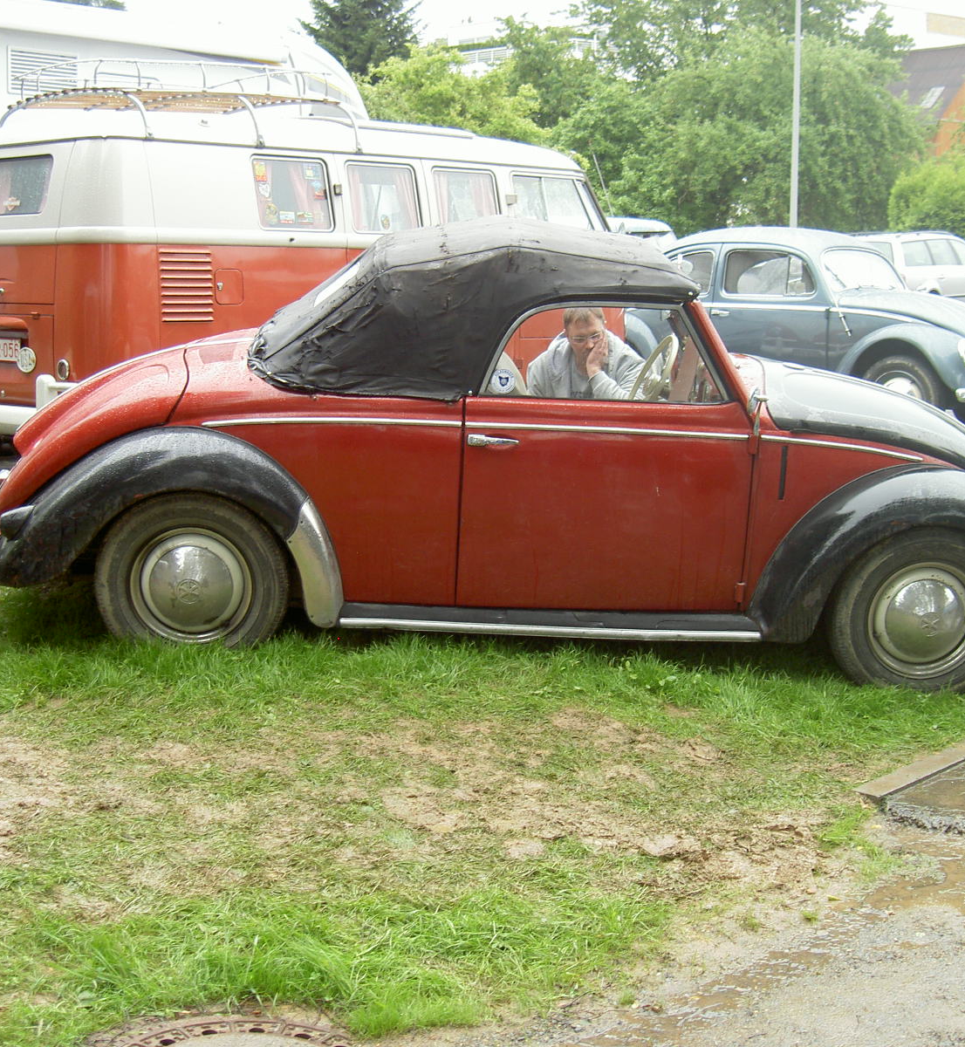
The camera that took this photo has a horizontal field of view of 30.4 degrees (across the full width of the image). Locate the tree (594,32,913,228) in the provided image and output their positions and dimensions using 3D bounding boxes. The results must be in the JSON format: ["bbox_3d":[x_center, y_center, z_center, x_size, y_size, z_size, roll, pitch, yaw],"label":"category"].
[{"bbox_3d":[5.857,-7.537,38.500,7.300,6.400,6.800,0,8,0],"label":"tree"}]

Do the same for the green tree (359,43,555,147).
[{"bbox_3d":[-0.609,-6.959,36.000,4.600,5.400,4.400,0,8,0],"label":"green tree"}]

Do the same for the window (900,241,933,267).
[{"bbox_3d":[6.769,-4.190,27.600,0.100,0.420,0.950,7,10,42],"label":"window"}]

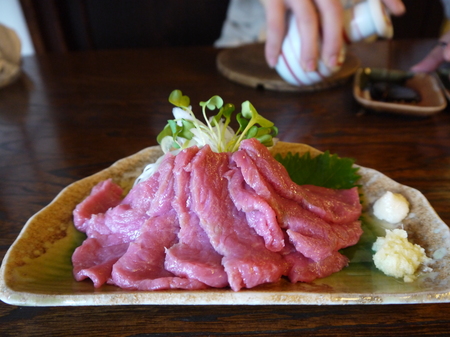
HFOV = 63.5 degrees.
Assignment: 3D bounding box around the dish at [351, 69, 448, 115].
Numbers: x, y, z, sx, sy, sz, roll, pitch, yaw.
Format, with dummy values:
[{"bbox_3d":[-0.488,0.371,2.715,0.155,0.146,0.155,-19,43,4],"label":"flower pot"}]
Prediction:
[{"bbox_3d":[0.183,-0.078,0.388,0.086,0.021,0.093,11,37,15],"label":"dish"}]

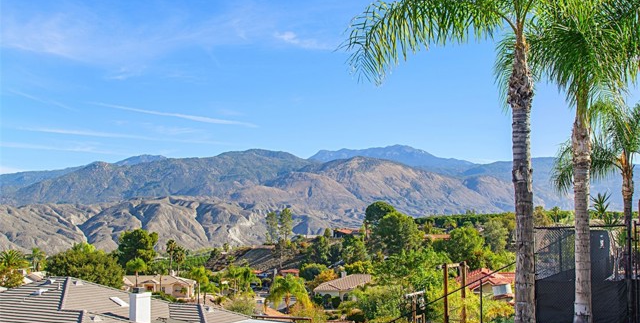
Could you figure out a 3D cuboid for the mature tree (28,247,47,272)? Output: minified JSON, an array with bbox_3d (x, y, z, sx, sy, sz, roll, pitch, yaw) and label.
[{"bbox_3d":[-50.844,17.998,112.000,3.300,6.200,3.300,0,-4,0],"label":"mature tree"}]

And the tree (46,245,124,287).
[{"bbox_3d":[-28.262,13.378,75.000,9.400,7.300,8.800,0,-4,0],"label":"tree"}]

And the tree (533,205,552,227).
[{"bbox_3d":[44.693,11.449,125.000,4.200,5.200,4.200,0,-4,0],"label":"tree"}]

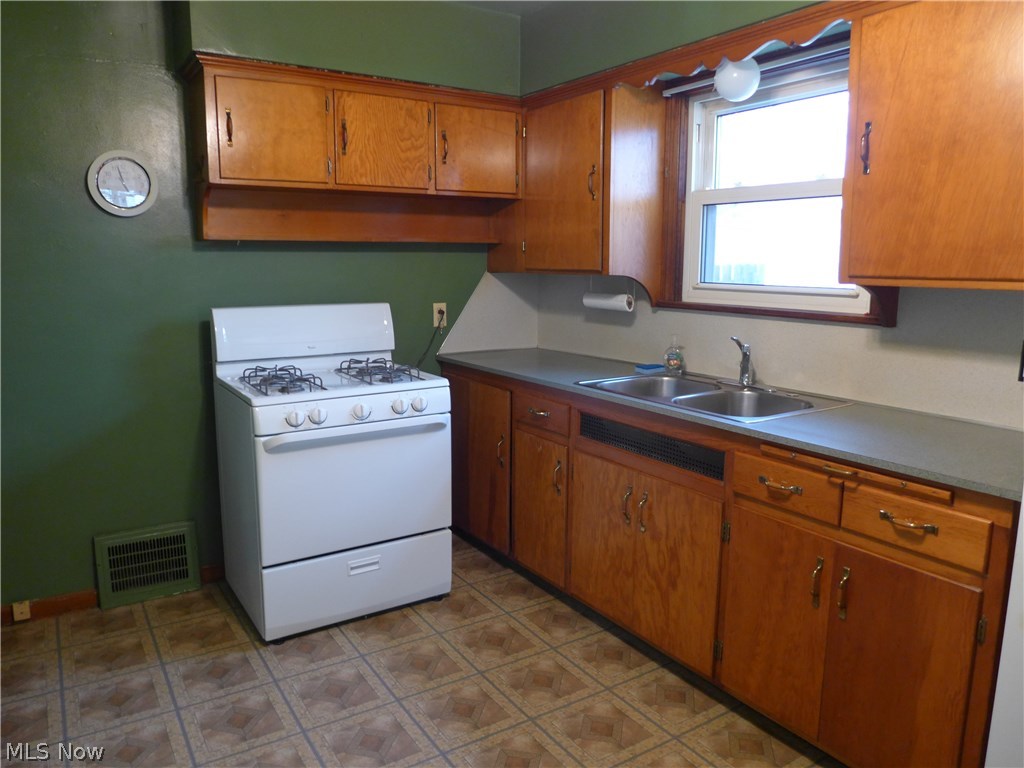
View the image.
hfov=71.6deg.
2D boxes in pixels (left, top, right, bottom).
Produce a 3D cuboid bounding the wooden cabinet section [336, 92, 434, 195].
[{"bbox_3d":[-0.616,-1.048,3.129,0.427,0.375,0.280,-6,12,-33],"label":"wooden cabinet section"}]

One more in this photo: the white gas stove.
[{"bbox_3d":[-0.749,0.292,2.970,0.765,1.200,0.670,-5,11,-32],"label":"white gas stove"}]

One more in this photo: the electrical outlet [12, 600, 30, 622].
[{"bbox_3d":[-1.855,0.864,2.689,0.053,0.075,0.025,-5,11,-33],"label":"electrical outlet"}]

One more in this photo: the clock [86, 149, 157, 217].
[{"bbox_3d":[-1.463,-0.752,2.667,0.237,0.237,0.041,-5,11,-33],"label":"clock"}]

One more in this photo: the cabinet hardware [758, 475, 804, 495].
[{"bbox_3d":[0.713,0.274,1.898,0.032,0.030,0.129,-5,11,-32],"label":"cabinet hardware"}]

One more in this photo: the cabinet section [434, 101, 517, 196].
[{"bbox_3d":[-0.230,-1.092,3.378,0.430,0.375,0.280,-6,12,-33],"label":"cabinet section"}]

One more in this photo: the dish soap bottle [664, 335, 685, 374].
[{"bbox_3d":[0.688,-0.124,3.001,0.076,0.166,0.055,5,10,24],"label":"dish soap bottle"}]

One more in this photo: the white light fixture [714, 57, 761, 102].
[{"bbox_3d":[0.783,-1.059,2.465,0.141,0.141,0.141,1,9,0],"label":"white light fixture"}]

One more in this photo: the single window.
[{"bbox_3d":[0.970,-0.695,2.632,0.085,0.815,0.840,-5,11,-32],"label":"single window"}]

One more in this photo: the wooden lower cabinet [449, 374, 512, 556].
[{"bbox_3d":[0.073,0.344,3.512,0.590,0.760,0.600,-5,11,-32],"label":"wooden lower cabinet"}]

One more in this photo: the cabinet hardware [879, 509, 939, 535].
[{"bbox_3d":[0.909,0.322,1.633,0.029,0.021,0.133,-5,11,-33],"label":"cabinet hardware"}]

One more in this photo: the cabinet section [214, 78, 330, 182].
[{"bbox_3d":[-0.996,-1.003,2.884,0.425,0.375,0.280,-6,12,-33],"label":"cabinet section"}]

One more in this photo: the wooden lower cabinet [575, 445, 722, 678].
[{"bbox_3d":[0.673,0.557,2.603,0.603,0.563,0.722,-5,11,-33],"label":"wooden lower cabinet"}]

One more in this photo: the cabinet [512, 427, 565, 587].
[{"bbox_3d":[0.342,0.490,3.085,0.570,0.590,0.390,-5,11,-32],"label":"cabinet"}]

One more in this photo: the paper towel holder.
[{"bbox_3d":[0.418,-0.398,3.110,0.077,0.152,0.301,-5,11,-33],"label":"paper towel holder"}]

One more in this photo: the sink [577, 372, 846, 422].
[{"bbox_3d":[0.692,0.114,2.561,0.543,0.178,0.779,-5,11,-33],"label":"sink"}]

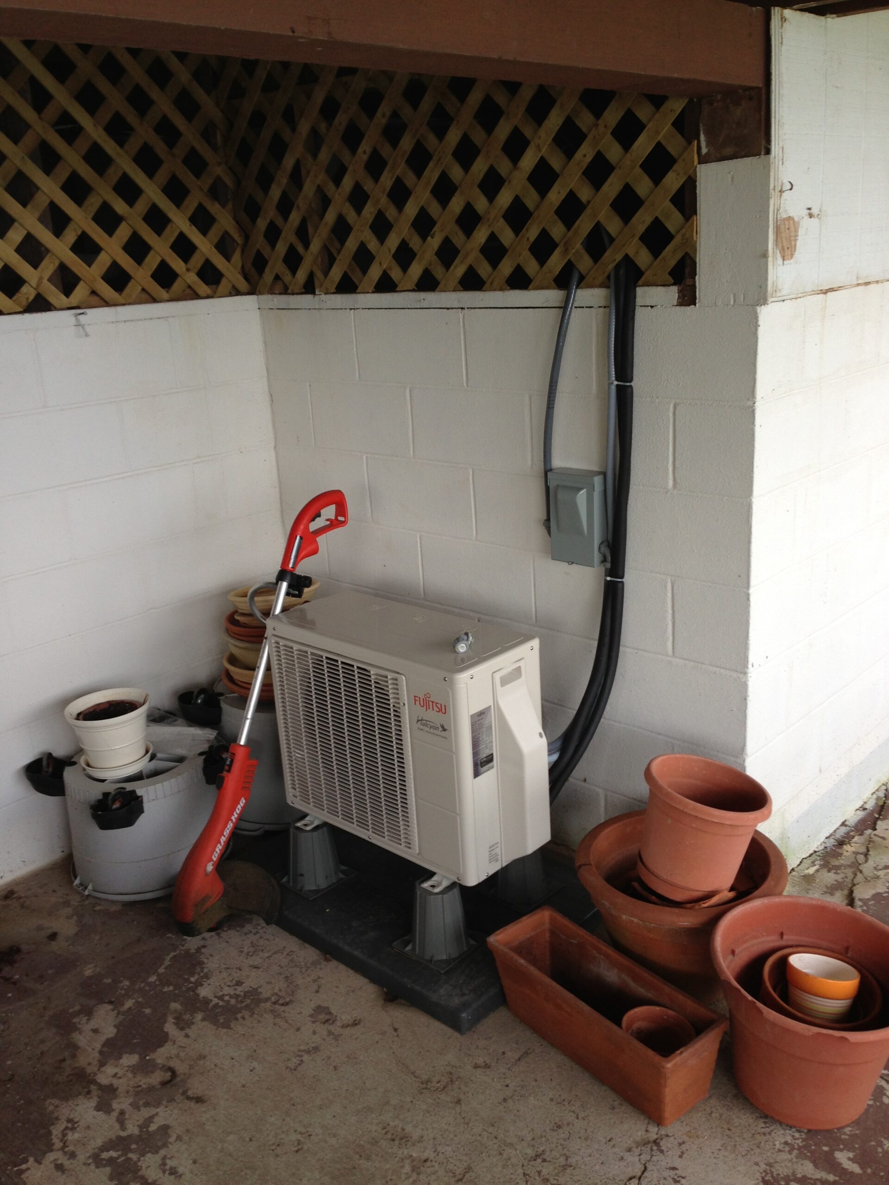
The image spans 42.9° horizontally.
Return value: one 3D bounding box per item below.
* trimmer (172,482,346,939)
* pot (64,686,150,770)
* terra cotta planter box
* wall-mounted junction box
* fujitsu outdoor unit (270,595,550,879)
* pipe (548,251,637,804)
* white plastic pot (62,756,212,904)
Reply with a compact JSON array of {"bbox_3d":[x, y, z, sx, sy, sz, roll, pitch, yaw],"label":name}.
[{"bbox_3d":[-0.426,0.293,2.905,0.265,1.190,0.200,12,-11,4],"label":"trimmer"},{"bbox_3d":[-0.882,0.374,3.006,0.228,0.162,0.228,-3,17,1],"label":"pot"},{"bbox_3d":[0.317,0.853,2.288,0.173,0.172,0.508,-16,21,-34],"label":"terra cotta planter box"},{"bbox_3d":[0.319,-0.179,2.720,0.133,0.222,0.066,12,23,41],"label":"wall-mounted junction box"},{"bbox_3d":[-0.091,0.346,2.861,0.690,0.535,0.295,13,24,42],"label":"fujitsu outdoor unit"},{"bbox_3d":[0.355,-0.101,2.653,0.200,1.350,0.150,12,23,41],"label":"pipe"},{"bbox_3d":[-0.826,0.597,3.117,0.430,0.300,0.430,-3,17,1],"label":"white plastic pot"}]

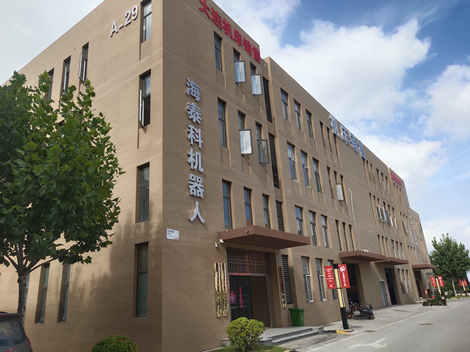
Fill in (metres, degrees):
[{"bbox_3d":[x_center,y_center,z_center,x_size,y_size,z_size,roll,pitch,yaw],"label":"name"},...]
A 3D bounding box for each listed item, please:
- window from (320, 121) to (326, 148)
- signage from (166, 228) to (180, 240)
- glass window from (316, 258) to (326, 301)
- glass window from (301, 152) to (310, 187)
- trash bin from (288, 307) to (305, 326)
[{"bbox_3d":[7.682,-3.543,34.370,0.180,2.400,0.800,-16,-22,32],"label":"window"},{"bbox_3d":[-2.459,2.365,15.821,0.050,0.400,0.690,-16,-22,32],"label":"signage"},{"bbox_3d":[6.100,7.384,27.993,0.150,2.912,1.266,-16,-22,31],"label":"glass window"},{"bbox_3d":[5.515,-0.521,30.629,0.120,2.806,1.185,-16,-22,32],"label":"glass window"},{"bbox_3d":[3.584,8.216,22.890,0.700,1.000,0.580,-16,-22,32],"label":"trash bin"}]

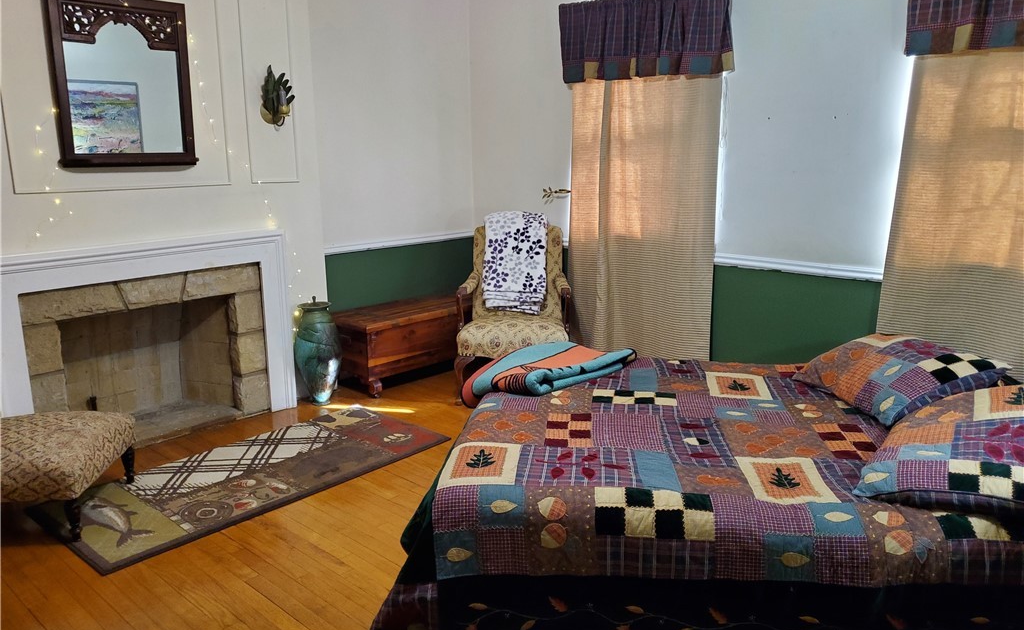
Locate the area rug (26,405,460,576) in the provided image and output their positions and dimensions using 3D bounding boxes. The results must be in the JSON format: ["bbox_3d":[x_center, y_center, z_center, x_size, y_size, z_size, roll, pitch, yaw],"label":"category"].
[{"bbox_3d":[-1.111,0.680,3.398,0.747,0.012,1.617,11,17,40],"label":"area rug"}]

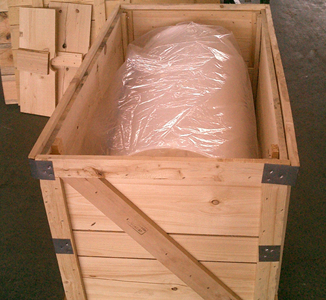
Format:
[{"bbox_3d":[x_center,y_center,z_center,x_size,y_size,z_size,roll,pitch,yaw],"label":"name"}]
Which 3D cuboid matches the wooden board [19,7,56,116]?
[{"bbox_3d":[-0.835,-0.577,2.700,0.280,0.700,0.022,10,16,18],"label":"wooden board"}]

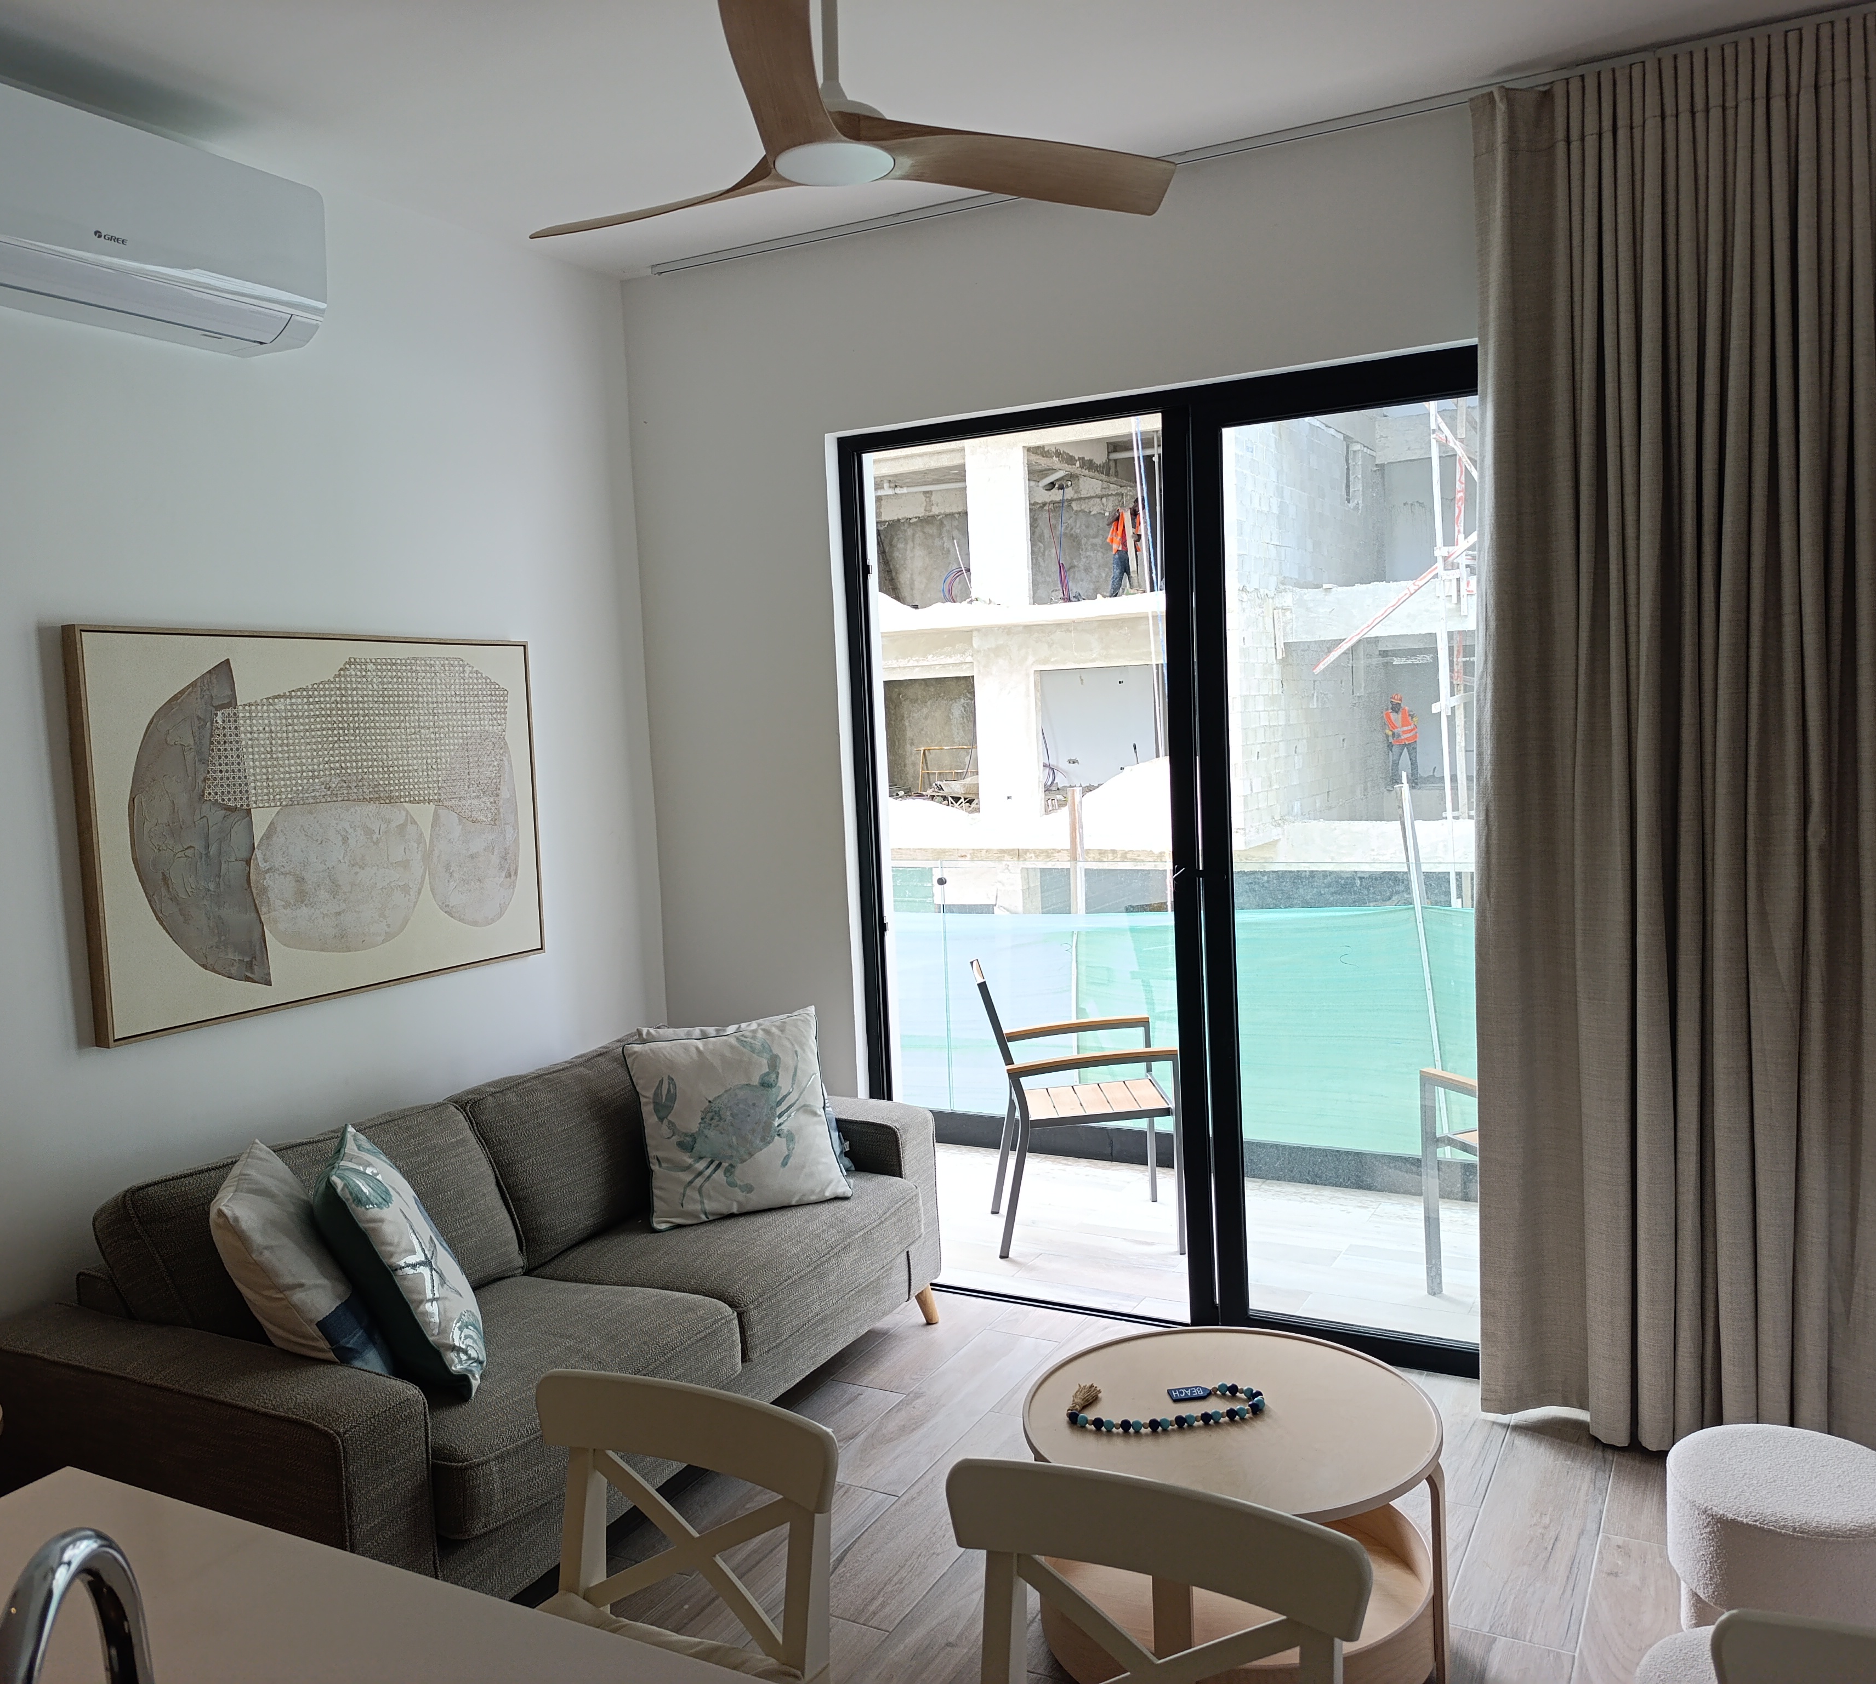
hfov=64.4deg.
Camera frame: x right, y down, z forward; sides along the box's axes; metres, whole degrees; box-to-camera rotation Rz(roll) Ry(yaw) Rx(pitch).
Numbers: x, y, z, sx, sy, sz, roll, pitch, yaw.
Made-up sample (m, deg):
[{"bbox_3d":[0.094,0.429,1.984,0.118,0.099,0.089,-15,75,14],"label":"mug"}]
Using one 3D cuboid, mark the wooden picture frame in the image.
[{"bbox_3d":[-1.275,-0.057,3.207,0.045,0.770,1.170,0,5,26],"label":"wooden picture frame"}]

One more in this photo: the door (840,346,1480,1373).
[{"bbox_3d":[0.676,0.072,3.661,1.930,2.319,0.120,0,5,26],"label":"door"}]

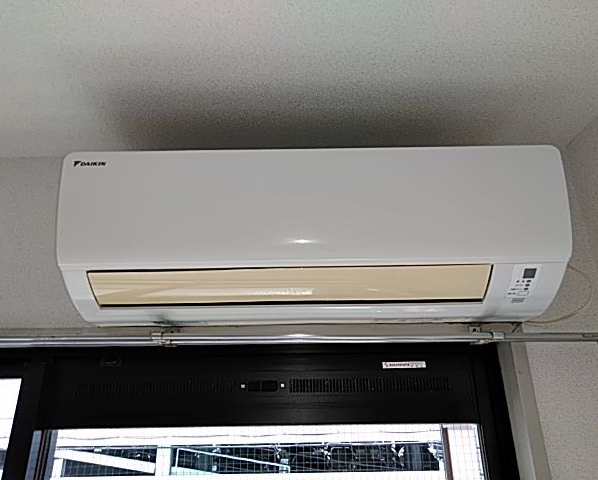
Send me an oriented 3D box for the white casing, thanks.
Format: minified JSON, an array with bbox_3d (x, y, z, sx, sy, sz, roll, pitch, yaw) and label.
[{"bbox_3d":[0.023,-0.009,0.872,0.780,0.268,0.235,-1,-22,0],"label":"white casing"}]

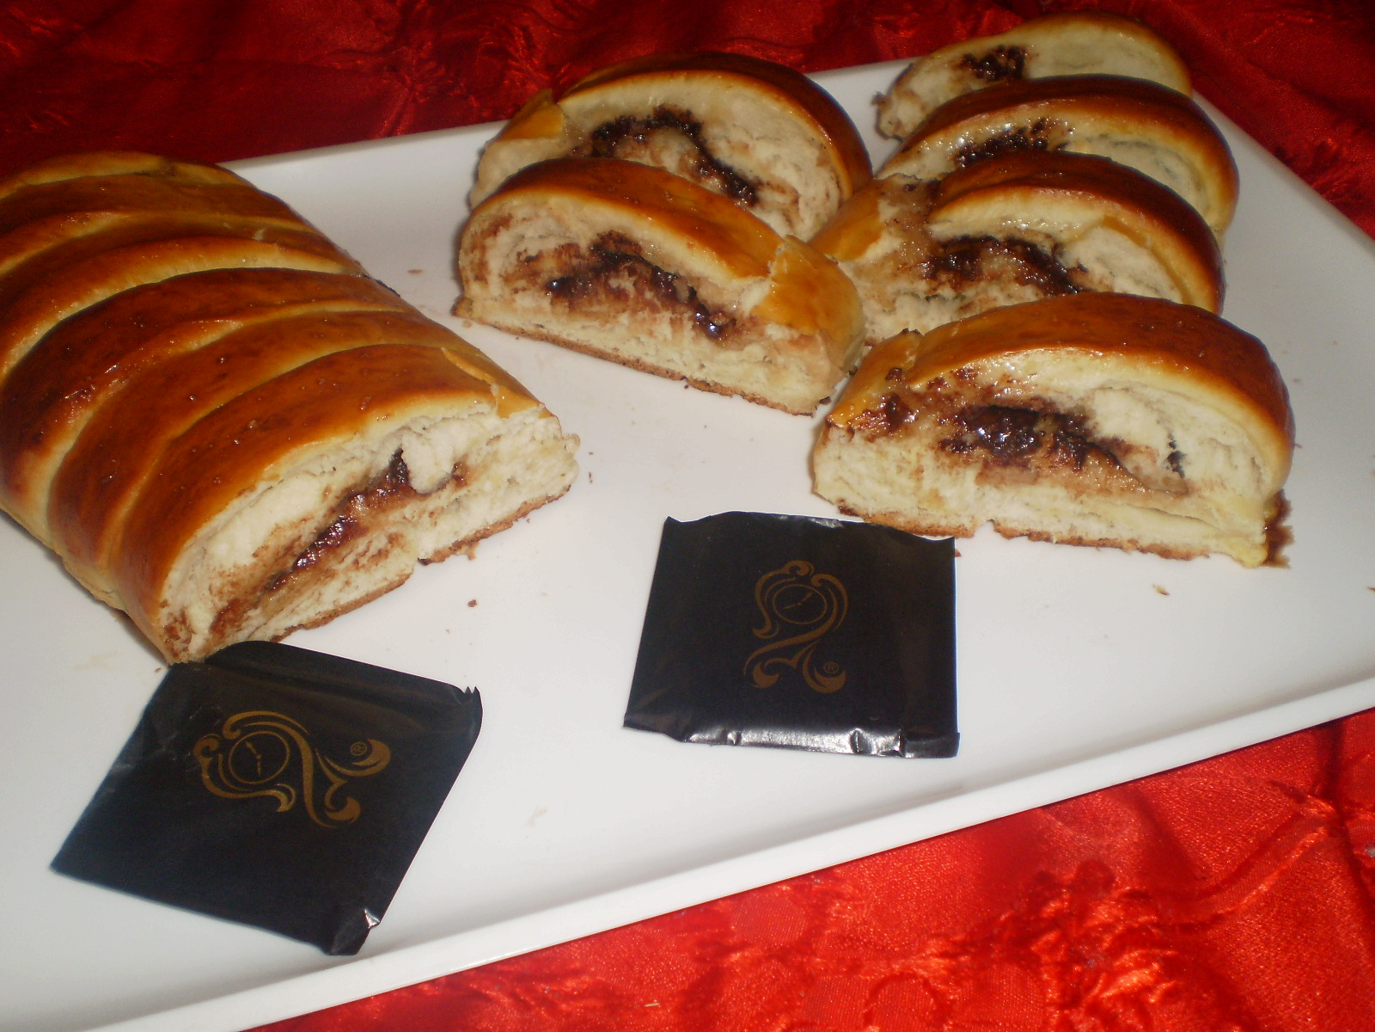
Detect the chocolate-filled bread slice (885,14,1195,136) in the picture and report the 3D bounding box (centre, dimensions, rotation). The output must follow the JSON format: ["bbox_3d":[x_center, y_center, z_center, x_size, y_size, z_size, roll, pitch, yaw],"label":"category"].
[{"bbox_3d":[0.094,-0.117,0.378,0.084,0.034,0.015,0,43,1],"label":"chocolate-filled bread slice"}]

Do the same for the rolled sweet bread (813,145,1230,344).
[{"bbox_3d":[0.073,-0.054,0.306,0.084,0.042,0.021,15,46,17],"label":"rolled sweet bread"}]

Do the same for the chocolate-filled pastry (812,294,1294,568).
[{"bbox_3d":[0.071,-0.019,0.270,0.089,0.041,0.021,9,44,11],"label":"chocolate-filled pastry"}]

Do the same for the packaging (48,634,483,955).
[{"bbox_3d":[-0.069,0.043,0.235,0.054,0.005,0.051,10,45,11],"label":"packaging"}]

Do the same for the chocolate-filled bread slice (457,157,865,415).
[{"bbox_3d":[-0.008,-0.053,0.309,0.096,0.040,0.018,17,47,19],"label":"chocolate-filled bread slice"}]

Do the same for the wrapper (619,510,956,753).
[{"bbox_3d":[0.020,0.020,0.257,0.055,0.005,0.053,4,44,6],"label":"wrapper"}]

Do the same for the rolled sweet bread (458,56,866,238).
[{"bbox_3d":[-0.004,-0.090,0.346,0.095,0.042,0.016,4,44,6],"label":"rolled sweet bread"}]

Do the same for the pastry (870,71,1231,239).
[{"bbox_3d":[0.088,-0.085,0.336,0.083,0.039,0.019,8,45,8],"label":"pastry"}]

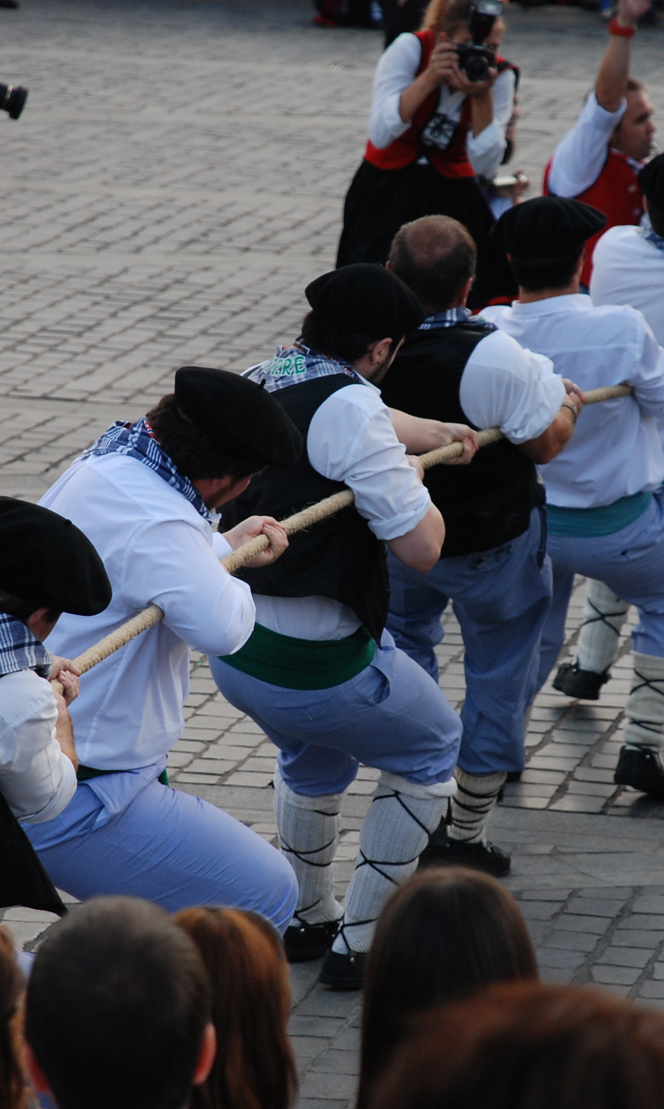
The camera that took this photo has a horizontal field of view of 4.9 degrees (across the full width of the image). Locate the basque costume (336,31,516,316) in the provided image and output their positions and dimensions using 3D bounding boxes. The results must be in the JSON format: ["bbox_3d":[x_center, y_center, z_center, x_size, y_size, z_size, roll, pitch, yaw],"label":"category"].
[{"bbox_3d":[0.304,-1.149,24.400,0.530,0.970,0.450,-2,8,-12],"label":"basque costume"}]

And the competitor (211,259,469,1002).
[{"bbox_3d":[0.021,0.096,16.600,0.520,1.490,0.580,5,9,32],"label":"competitor"}]

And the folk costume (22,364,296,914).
[{"bbox_3d":[-0.319,0.353,15.100,0.520,1.390,0.650,6,10,38],"label":"folk costume"}]

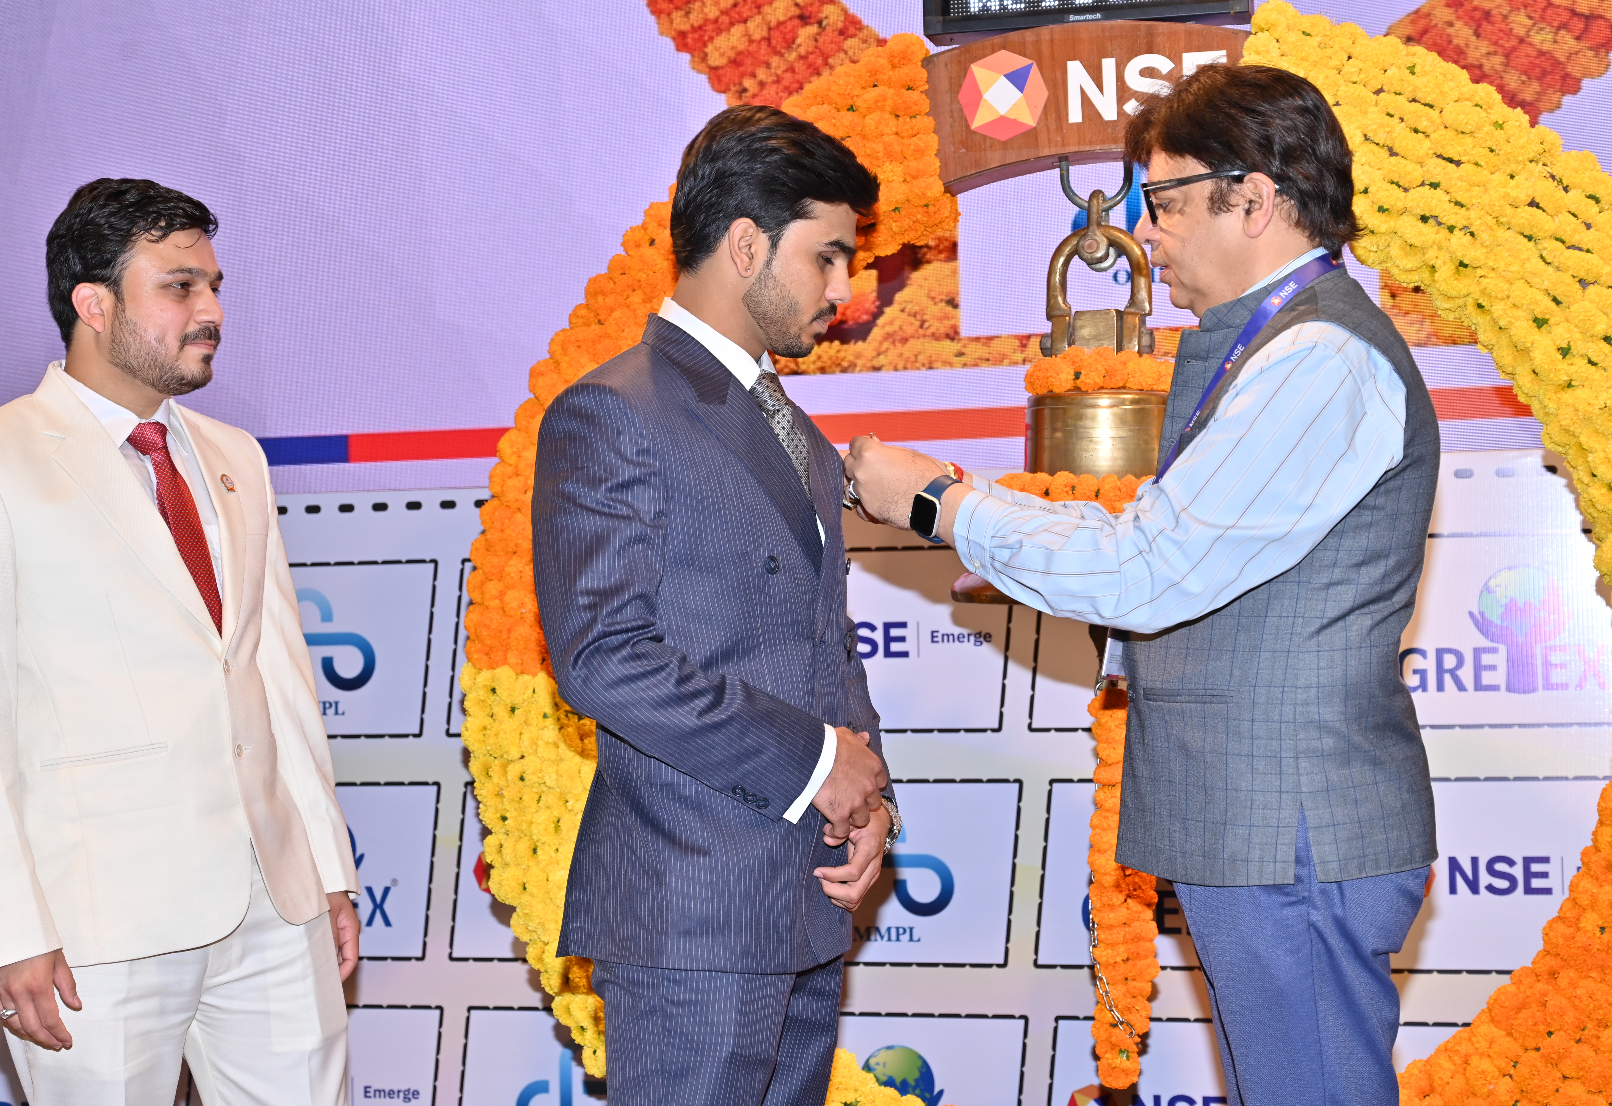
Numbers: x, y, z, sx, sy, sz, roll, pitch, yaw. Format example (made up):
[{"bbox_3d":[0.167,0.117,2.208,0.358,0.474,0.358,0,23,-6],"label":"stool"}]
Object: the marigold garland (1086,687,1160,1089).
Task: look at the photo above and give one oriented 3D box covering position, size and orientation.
[{"bbox_3d":[0.439,0.464,3.830,0.095,0.560,0.090,-2,-4,15],"label":"marigold garland"}]

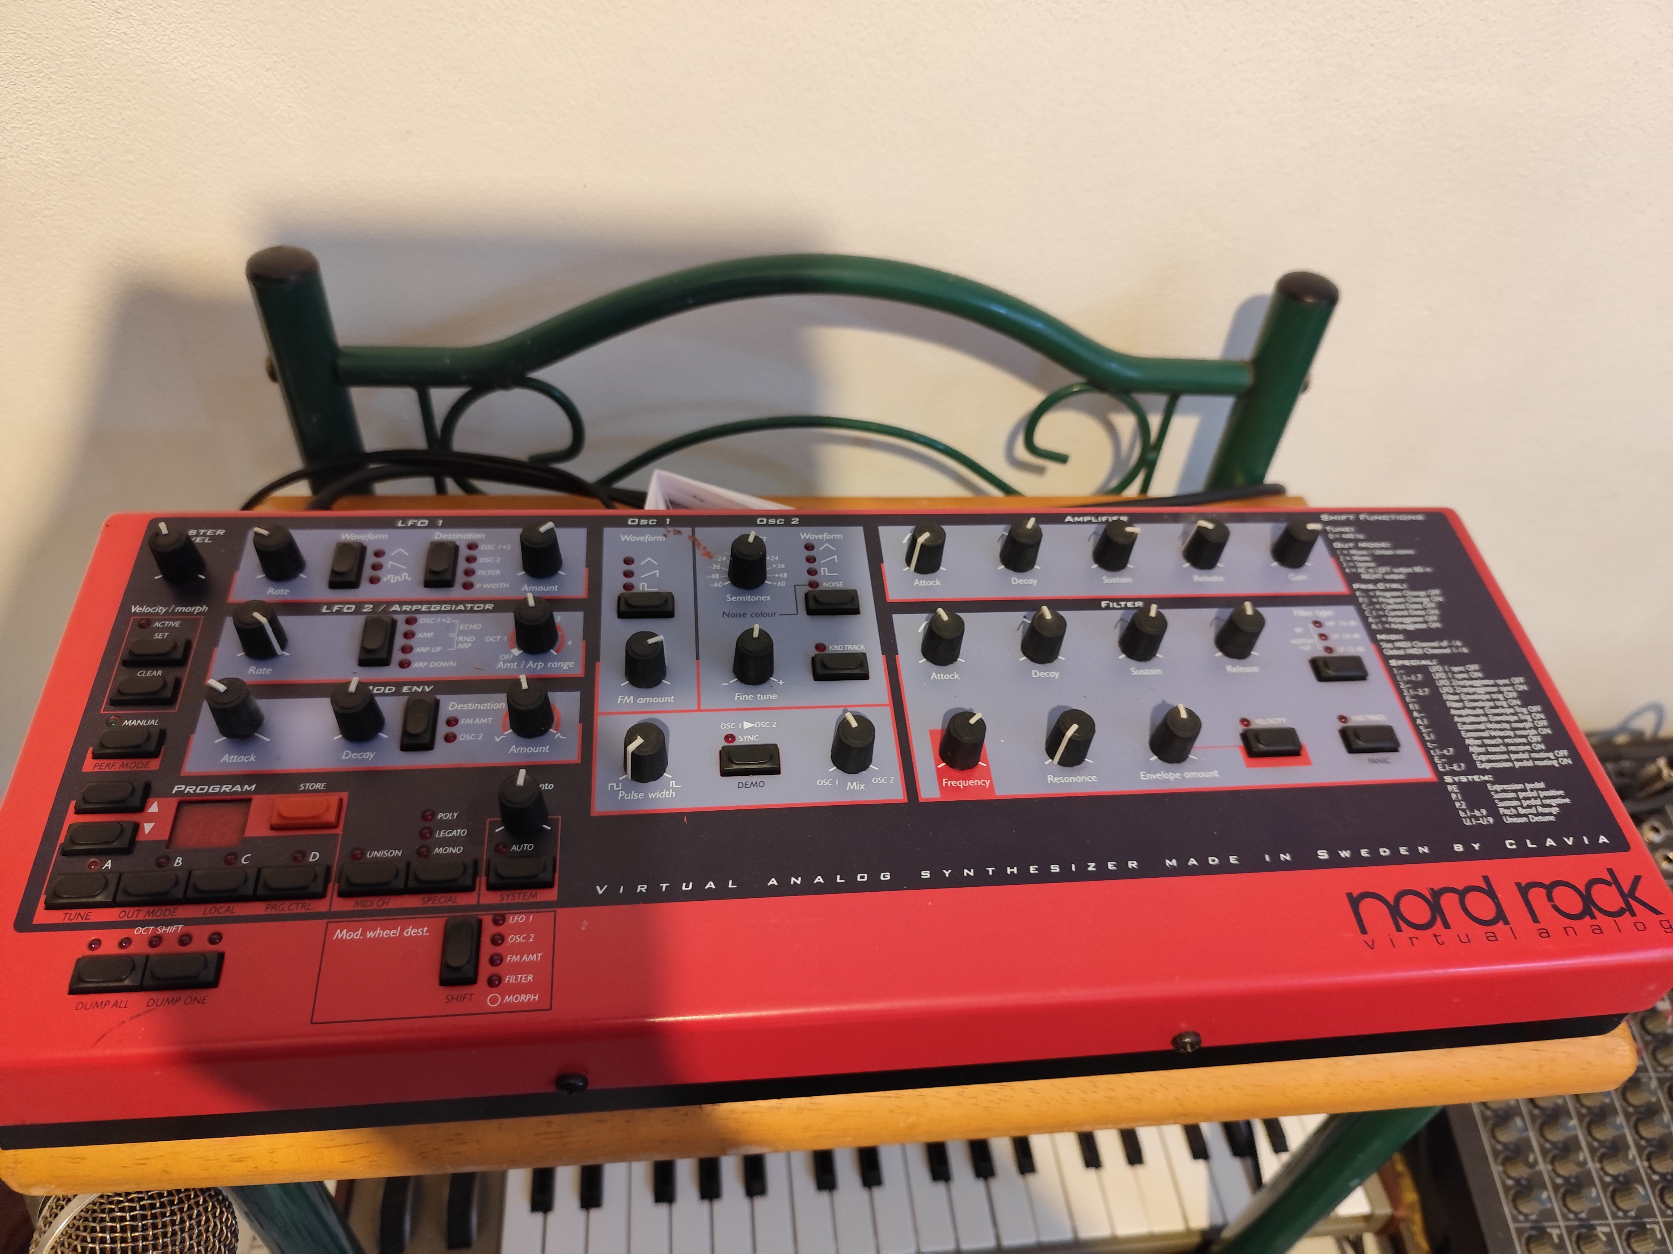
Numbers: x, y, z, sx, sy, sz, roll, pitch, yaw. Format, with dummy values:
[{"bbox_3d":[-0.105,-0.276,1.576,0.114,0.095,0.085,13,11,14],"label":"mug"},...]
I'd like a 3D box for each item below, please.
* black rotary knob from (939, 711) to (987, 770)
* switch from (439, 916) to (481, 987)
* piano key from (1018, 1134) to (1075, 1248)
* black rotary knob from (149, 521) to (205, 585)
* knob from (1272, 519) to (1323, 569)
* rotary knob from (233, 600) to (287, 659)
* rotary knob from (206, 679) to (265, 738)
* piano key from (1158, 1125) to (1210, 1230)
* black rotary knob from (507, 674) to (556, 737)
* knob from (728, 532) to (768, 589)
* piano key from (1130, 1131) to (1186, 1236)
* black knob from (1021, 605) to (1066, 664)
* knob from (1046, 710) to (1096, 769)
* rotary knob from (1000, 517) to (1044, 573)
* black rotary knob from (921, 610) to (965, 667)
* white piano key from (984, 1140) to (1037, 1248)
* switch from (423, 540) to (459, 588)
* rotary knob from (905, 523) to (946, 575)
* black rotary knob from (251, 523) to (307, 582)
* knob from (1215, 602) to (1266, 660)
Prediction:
[{"bbox_3d":[0.036,0.032,0.313,0.012,0.014,0.012,4,54,-5],"label":"black rotary knob"},{"bbox_3d":[-0.089,0.076,0.262,0.008,0.004,0.016,-1,55,-8],"label":"switch"},{"bbox_3d":[0.102,0.271,0.570,0.019,0.012,0.083,0,46,-8],"label":"piano key"},{"bbox_3d":[-0.186,-0.021,0.313,0.012,0.013,0.012,-24,61,-22],"label":"black rotary knob"},{"bbox_3d":[0.150,-0.027,0.361,0.012,0.013,0.012,3,54,-5],"label":"knob"},{"bbox_3d":[-0.161,0.000,0.310,0.012,0.014,0.012,4,54,-5],"label":"rotary knob"},{"bbox_3d":[-0.157,0.021,0.291,0.012,0.013,0.011,3,54,-5],"label":"rotary knob"},{"bbox_3d":[0.179,0.270,0.581,0.019,0.012,0.083,0,46,-8],"label":"piano key"},{"bbox_3d":[-0.084,0.022,0.305,0.012,0.014,0.012,-14,58,-16],"label":"black rotary knob"},{"bbox_3d":[-0.026,-0.020,0.333,0.012,0.013,0.012,3,54,-5],"label":"knob"},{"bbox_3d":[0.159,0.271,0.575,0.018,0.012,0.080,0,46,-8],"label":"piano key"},{"bbox_3d":[0.062,0.003,0.332,0.011,0.013,0.012,-6,55,-11],"label":"black knob"},{"bbox_3d":[0.067,0.031,0.318,0.012,0.014,0.012,4,54,-5],"label":"knob"},{"bbox_3d":[0.059,-0.026,0.352,0.011,0.013,0.012,3,54,-5],"label":"rotary knob"},{"bbox_3d":[0.032,0.003,0.324,0.012,0.013,0.012,3,54,-5],"label":"black rotary knob"},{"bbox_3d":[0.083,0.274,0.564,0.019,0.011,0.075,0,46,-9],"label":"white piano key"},{"bbox_3d":[-0.116,-0.019,0.326,0.008,0.004,0.016,-1,55,-8],"label":"switch"},{"bbox_3d":[0.028,-0.025,0.344,0.012,0.013,0.012,3,54,-5],"label":"rotary knob"},{"bbox_3d":[-0.161,-0.022,0.321,0.012,0.013,0.011,3,54,-5],"label":"black rotary knob"},{"bbox_3d":[0.124,0.001,0.341,0.011,0.013,0.012,9,54,-1],"label":"knob"}]

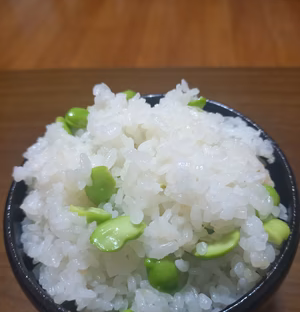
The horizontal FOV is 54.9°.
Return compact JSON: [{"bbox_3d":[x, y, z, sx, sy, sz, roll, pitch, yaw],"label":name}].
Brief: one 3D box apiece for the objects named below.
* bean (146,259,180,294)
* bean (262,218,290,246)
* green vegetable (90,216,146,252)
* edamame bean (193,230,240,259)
[{"bbox_3d":[0.004,0.036,0.086,0.011,0.009,0.011,-3,46,3],"label":"bean"},{"bbox_3d":[0.042,0.026,0.097,0.011,0.007,0.009,3,47,9],"label":"bean"},{"bbox_3d":[-0.009,0.023,0.085,0.016,0.006,0.009,-19,60,-11],"label":"green vegetable"},{"bbox_3d":[0.020,0.027,0.088,0.015,0.006,0.008,-5,34,-7],"label":"edamame bean"}]

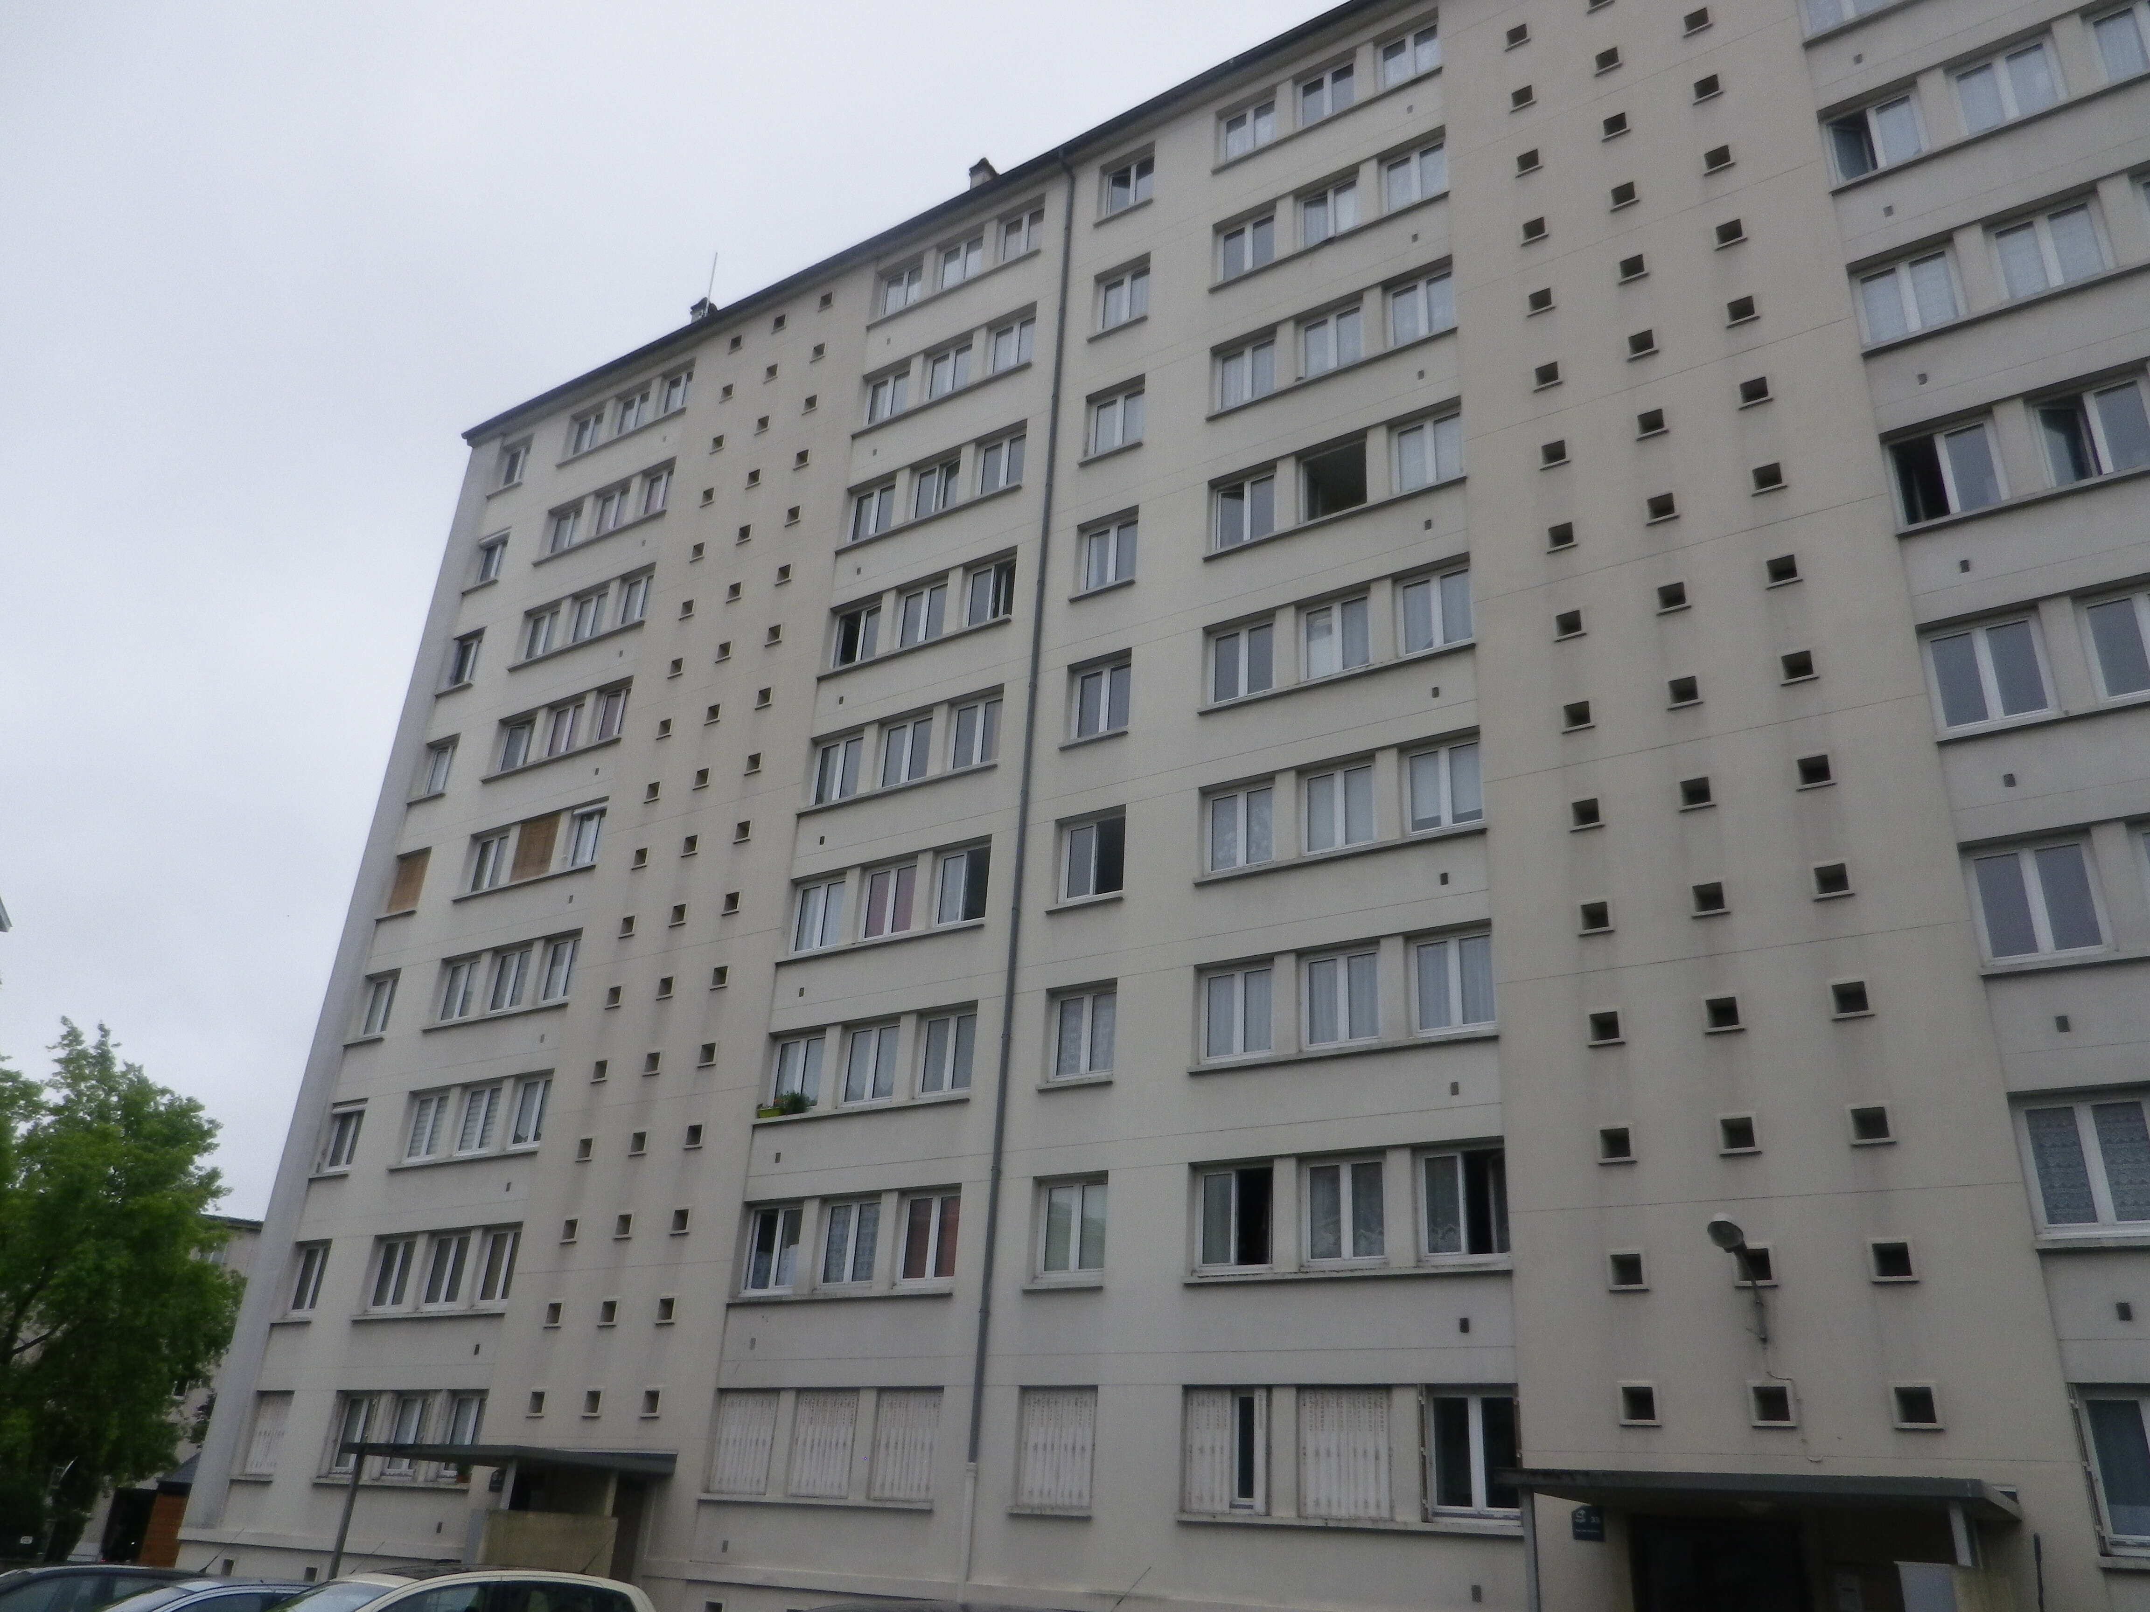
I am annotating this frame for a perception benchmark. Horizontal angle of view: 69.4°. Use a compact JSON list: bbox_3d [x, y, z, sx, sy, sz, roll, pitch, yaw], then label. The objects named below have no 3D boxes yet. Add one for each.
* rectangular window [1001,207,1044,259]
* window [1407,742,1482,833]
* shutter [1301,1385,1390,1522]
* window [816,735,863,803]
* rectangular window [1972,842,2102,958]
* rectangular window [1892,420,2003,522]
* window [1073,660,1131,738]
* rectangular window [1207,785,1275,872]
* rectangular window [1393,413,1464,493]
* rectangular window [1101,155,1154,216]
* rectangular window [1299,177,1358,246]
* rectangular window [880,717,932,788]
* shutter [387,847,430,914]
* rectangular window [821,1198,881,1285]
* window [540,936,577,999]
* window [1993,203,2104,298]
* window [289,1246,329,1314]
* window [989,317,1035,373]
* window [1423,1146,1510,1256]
[{"bbox_3d":[-0.930,-11.048,30.254,1.132,1.278,0.120,-13,-30,31],"label":"rectangular window"},{"bbox_3d":[4.919,-0.254,20.684,1.130,1.240,0.120,-13,-29,31],"label":"window"},{"bbox_3d":[3.107,7.316,17.582,1.169,1.390,0.100,-13,-30,31],"label":"shutter"},{"bbox_3d":[-4.138,-0.620,27.240,1.080,1.251,0.130,-12,-29,31],"label":"window"},{"bbox_3d":[9.896,1.016,15.935,1.130,1.320,0.120,-13,-30,31],"label":"rectangular window"},{"bbox_3d":[10.374,-3.966,18.473,1.130,1.240,0.120,-13,-29,31],"label":"rectangular window"},{"bbox_3d":[0.470,-1.635,24.299,1.130,1.320,0.120,-13,-30,31],"label":"window"},{"bbox_3d":[2.359,0.328,21.945,1.108,1.289,0.140,-13,-30,31],"label":"rectangular window"},{"bbox_3d":[5.161,-5.119,22.603,1.130,1.320,0.120,-13,-30,31],"label":"rectangular window"},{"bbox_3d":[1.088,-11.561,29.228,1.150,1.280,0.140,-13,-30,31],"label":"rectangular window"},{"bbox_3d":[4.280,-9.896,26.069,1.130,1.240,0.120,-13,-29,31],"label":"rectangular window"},{"bbox_3d":[-2.769,-0.937,26.347,1.167,1.251,0.120,-13,-30,31],"label":"rectangular window"},{"bbox_3d":[-14.171,1.628,33.164,1.194,1.287,0.080,-13,-30,31],"label":"shutter"},{"bbox_3d":[-3.320,6.488,23.072,1.090,1.251,0.130,-12,-29,31],"label":"rectangular window"},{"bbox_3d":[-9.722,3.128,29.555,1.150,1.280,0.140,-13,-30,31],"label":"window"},{"bbox_3d":[11.764,-6.672,18.688,1.108,1.289,0.140,-13,-30,31],"label":"window"},{"bbox_3d":[-14.640,9.082,29.876,1.108,1.289,0.140,-13,-30,31],"label":"window"},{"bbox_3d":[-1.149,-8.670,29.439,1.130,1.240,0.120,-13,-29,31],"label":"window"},{"bbox_3d":[4.611,4.709,18.381,1.130,1.240,0.120,-13,-29,31],"label":"window"}]

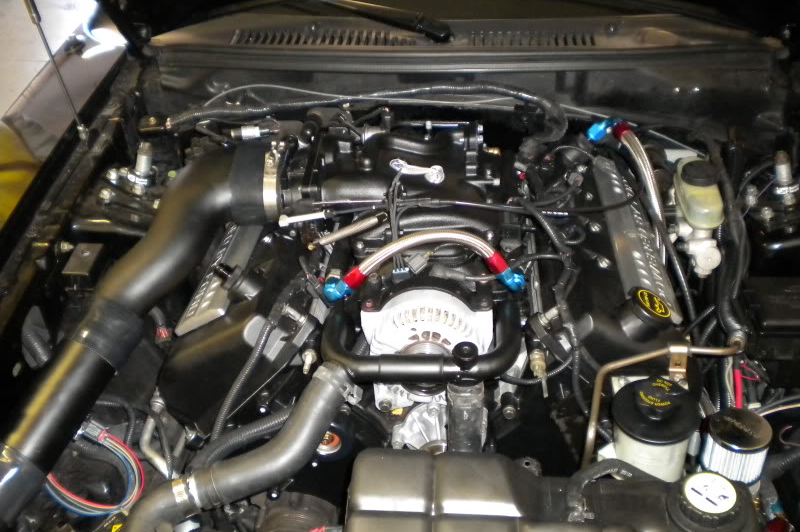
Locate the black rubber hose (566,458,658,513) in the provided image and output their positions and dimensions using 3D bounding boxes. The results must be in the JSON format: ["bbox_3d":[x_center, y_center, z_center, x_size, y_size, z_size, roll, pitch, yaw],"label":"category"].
[{"bbox_3d":[0.232,0.241,0.883,0.095,0.040,0.040,1,36,4],"label":"black rubber hose"}]

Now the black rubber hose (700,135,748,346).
[{"bbox_3d":[0.477,-0.064,1.198,0.065,0.085,0.470,5,36,9],"label":"black rubber hose"}]

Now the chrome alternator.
[{"bbox_3d":[0.036,0.097,1.035,0.165,0.155,0.155,1,32,4],"label":"chrome alternator"}]

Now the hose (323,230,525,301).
[{"bbox_3d":[0.032,0.003,1.096,0.265,0.070,0.050,1,36,4],"label":"hose"}]

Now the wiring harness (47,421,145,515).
[{"bbox_3d":[-0.382,0.255,1.015,0.115,0.060,0.105,1,36,4],"label":"wiring harness"}]

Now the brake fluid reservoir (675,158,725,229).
[{"bbox_3d":[0.466,-0.108,1.259,0.072,0.082,0.085,1,36,4],"label":"brake fluid reservoir"}]

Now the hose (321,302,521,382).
[{"bbox_3d":[0.026,0.093,0.985,0.232,0.042,0.125,1,36,4],"label":"hose"}]

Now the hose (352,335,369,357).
[{"bbox_3d":[-0.049,0.102,1.035,0.024,0.025,0.030,1,36,4],"label":"hose"}]

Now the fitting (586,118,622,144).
[{"bbox_3d":[0.351,-0.233,1.391,0.055,0.032,0.035,1,36,4],"label":"fitting"}]

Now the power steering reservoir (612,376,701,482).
[{"bbox_3d":[0.298,0.194,0.939,0.096,0.130,0.096,-2,36,6],"label":"power steering reservoir"}]

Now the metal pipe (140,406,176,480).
[{"bbox_3d":[-0.294,0.214,0.980,0.042,0.085,0.050,0,36,0],"label":"metal pipe"}]

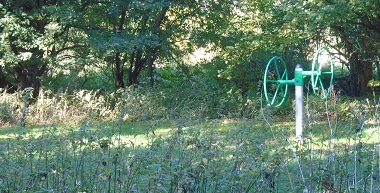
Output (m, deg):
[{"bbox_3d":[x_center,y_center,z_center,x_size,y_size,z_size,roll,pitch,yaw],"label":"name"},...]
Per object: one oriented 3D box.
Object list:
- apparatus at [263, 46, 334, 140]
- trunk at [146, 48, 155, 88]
[{"bbox_3d":[1.776,-0.028,10.301,0.870,1.560,0.860,2,4,35],"label":"apparatus"},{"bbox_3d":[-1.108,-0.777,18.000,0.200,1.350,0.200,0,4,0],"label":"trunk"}]

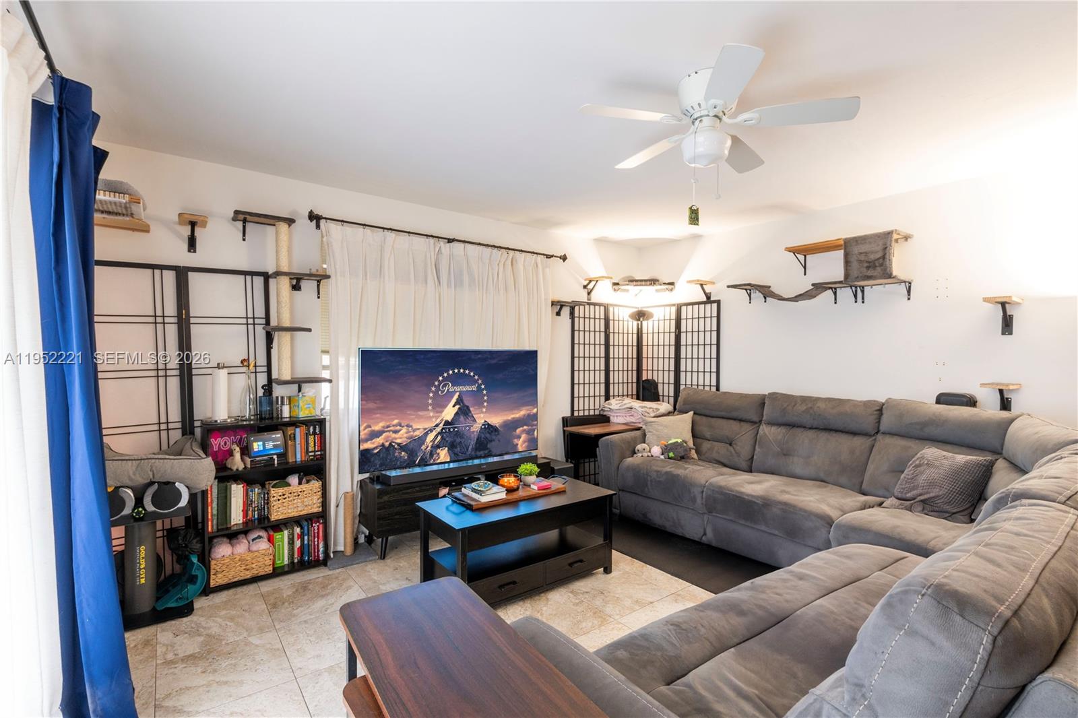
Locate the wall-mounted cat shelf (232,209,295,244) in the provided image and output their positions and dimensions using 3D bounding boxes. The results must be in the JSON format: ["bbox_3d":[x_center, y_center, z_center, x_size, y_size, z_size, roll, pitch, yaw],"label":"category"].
[{"bbox_3d":[-1.693,-0.804,2.952,0.320,0.150,0.210,0,1,-36],"label":"wall-mounted cat shelf"}]

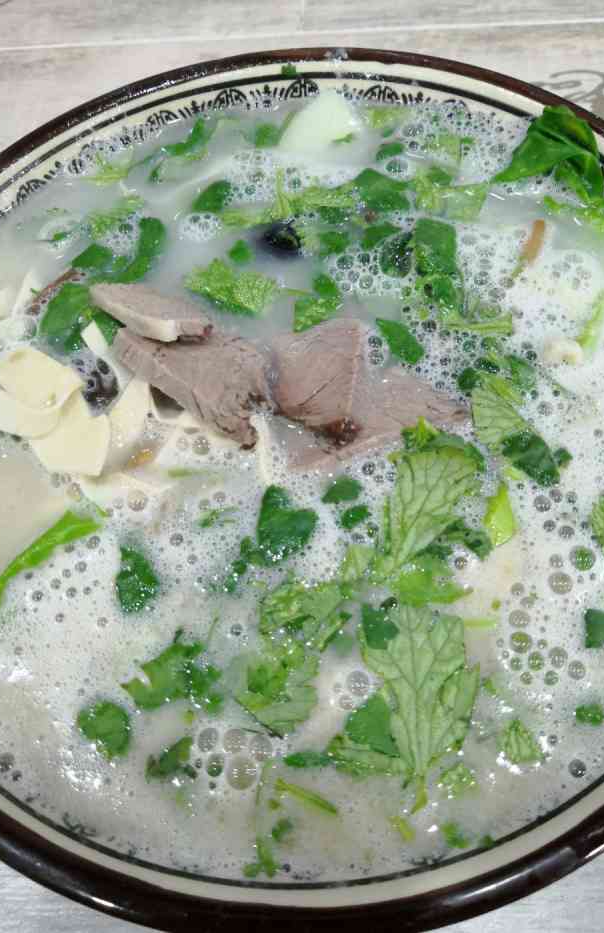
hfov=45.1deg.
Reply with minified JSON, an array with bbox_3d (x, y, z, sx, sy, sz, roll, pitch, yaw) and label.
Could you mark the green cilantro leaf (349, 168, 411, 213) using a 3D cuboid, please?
[{"bbox_3d":[0.024,-0.083,0.218,0.018,0.005,0.016,2,65,5],"label":"green cilantro leaf"}]

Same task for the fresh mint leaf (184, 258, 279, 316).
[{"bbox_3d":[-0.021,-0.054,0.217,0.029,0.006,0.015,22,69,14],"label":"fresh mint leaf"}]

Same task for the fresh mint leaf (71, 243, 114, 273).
[{"bbox_3d":[-0.061,-0.062,0.214,0.013,0.005,0.010,5,65,7],"label":"fresh mint leaf"}]

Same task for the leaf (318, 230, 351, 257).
[{"bbox_3d":[0.010,-0.067,0.221,0.009,0.004,0.009,-3,65,3],"label":"leaf"}]

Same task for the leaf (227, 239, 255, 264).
[{"bbox_3d":[-0.018,-0.062,0.211,0.006,0.003,0.007,37,73,19],"label":"leaf"}]

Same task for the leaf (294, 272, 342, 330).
[{"bbox_3d":[0.003,-0.048,0.212,0.020,0.006,0.014,-29,66,-9],"label":"leaf"}]

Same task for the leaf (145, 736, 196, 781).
[{"bbox_3d":[-0.029,0.066,0.163,0.011,0.004,0.008,-11,65,0],"label":"leaf"}]

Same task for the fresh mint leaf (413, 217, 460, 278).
[{"bbox_3d":[0.040,-0.065,0.218,0.013,0.004,0.023,0,65,5],"label":"fresh mint leaf"}]

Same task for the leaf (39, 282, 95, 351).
[{"bbox_3d":[-0.068,-0.044,0.212,0.014,0.007,0.023,8,66,8],"label":"leaf"}]

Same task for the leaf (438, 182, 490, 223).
[{"bbox_3d":[0.050,-0.081,0.224,0.015,0.004,0.014,-1,65,4],"label":"leaf"}]

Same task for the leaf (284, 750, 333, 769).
[{"bbox_3d":[0.002,0.065,0.160,0.011,0.004,0.003,1,65,5],"label":"leaf"}]

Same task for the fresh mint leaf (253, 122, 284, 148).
[{"bbox_3d":[-0.011,-0.110,0.243,0.010,0.004,0.011,-4,65,3],"label":"fresh mint leaf"}]

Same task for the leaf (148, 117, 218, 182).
[{"bbox_3d":[-0.038,-0.100,0.231,0.013,0.006,0.032,37,73,19],"label":"leaf"}]

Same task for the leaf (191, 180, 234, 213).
[{"bbox_3d":[-0.028,-0.086,0.233,0.010,0.004,0.015,16,67,11],"label":"leaf"}]

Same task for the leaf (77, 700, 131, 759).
[{"bbox_3d":[-0.044,0.060,0.167,0.014,0.004,0.009,28,70,16],"label":"leaf"}]

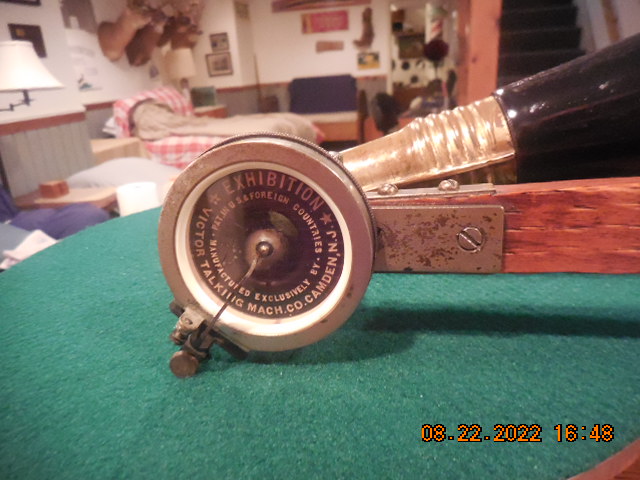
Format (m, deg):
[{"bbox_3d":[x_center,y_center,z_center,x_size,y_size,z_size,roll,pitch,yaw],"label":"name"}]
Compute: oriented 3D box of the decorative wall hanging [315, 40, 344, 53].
[{"bbox_3d":[0.160,-2.947,7.053,0.422,0.138,0.030,1,21,13],"label":"decorative wall hanging"}]

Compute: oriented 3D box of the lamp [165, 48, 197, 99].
[{"bbox_3d":[-1.900,-2.265,6.521,0.409,0.797,0.409,1,21,13],"label":"lamp"}]

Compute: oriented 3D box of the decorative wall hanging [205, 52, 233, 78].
[{"bbox_3d":[-1.439,-2.506,6.627,0.379,0.307,0.030,1,21,13],"label":"decorative wall hanging"}]

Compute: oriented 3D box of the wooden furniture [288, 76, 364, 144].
[{"bbox_3d":[0.076,-2.003,7.053,1.100,0.918,0.720,1,21,13],"label":"wooden furniture"}]

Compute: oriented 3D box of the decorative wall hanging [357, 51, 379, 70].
[{"bbox_3d":[0.738,-2.715,7.002,0.323,0.234,0.030,1,21,13],"label":"decorative wall hanging"}]

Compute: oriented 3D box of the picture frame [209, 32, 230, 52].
[{"bbox_3d":[-1.414,-2.779,6.513,0.250,0.222,0.030,1,21,13],"label":"picture frame"}]

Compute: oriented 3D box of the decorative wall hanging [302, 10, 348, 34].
[{"bbox_3d":[0.077,-3.268,6.946,0.698,0.267,0.030,1,21,13],"label":"decorative wall hanging"}]

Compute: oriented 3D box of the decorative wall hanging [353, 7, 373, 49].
[{"bbox_3d":[0.648,-3.141,6.845,0.299,0.542,0.050,1,21,13],"label":"decorative wall hanging"}]

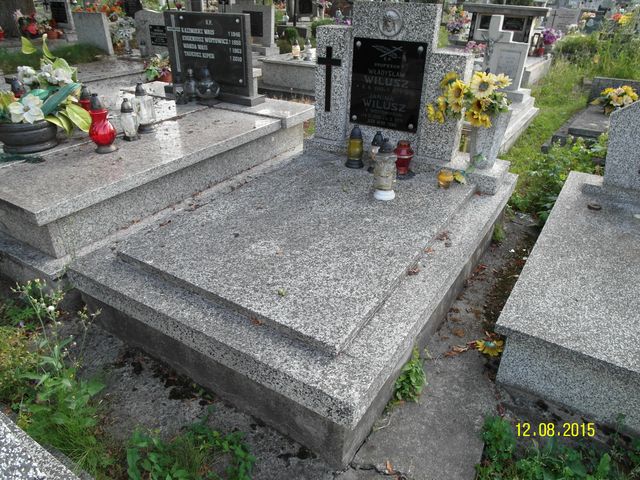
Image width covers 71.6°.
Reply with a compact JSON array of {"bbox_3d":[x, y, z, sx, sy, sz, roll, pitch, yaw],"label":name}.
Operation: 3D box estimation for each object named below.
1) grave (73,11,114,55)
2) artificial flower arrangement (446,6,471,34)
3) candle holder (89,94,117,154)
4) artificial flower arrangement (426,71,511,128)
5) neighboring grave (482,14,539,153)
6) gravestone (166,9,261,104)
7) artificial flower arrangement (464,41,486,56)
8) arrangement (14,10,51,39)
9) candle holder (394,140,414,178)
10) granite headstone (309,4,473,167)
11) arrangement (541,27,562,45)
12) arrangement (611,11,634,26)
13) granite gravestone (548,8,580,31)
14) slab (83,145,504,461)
[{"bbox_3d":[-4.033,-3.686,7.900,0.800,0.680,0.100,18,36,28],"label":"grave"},{"bbox_3d":[2.387,-3.783,7.646,0.371,0.422,0.330,17,33,28],"label":"artificial flower arrangement"},{"bbox_3d":[-1.211,-0.647,2.465,0.147,0.302,0.147,17,33,28],"label":"candle holder"},{"bbox_3d":[0.843,-0.798,2.519,0.460,0.330,0.330,18,36,28],"label":"artificial flower arrangement"},{"bbox_3d":[1.702,-1.701,4.638,0.979,1.092,2.029,17,33,28],"label":"neighboring grave"},{"bbox_3d":[-0.903,-1.483,3.610,0.984,0.639,0.175,17,33,28],"label":"gravestone"},{"bbox_3d":[1.998,-2.460,5.700,0.270,0.200,0.240,18,36,28],"label":"artificial flower arrangement"},{"bbox_3d":[-4.824,-3.616,7.444,0.536,0.422,0.412,17,33,28],"label":"arrangement"},{"bbox_3d":[0.515,-0.490,2.703,0.119,0.217,0.119,0,29,0],"label":"candle holder"},{"bbox_3d":[0.426,-1.019,2.811,1.004,0.865,0.154,17,33,28],"label":"granite headstone"},{"bbox_3d":[3.183,-2.811,6.100,0.290,0.250,0.260,18,36,28],"label":"arrangement"},{"bbox_3d":[5.045,-3.694,7.400,0.380,0.270,0.320,18,36,28],"label":"arrangement"},{"bbox_3d":[4.720,-4.245,8.600,0.640,0.560,0.140,18,36,28],"label":"granite gravestone"},{"bbox_3d":[0.064,-0.037,2.444,1.438,0.352,2.074,18,36,28],"label":"slab"}]

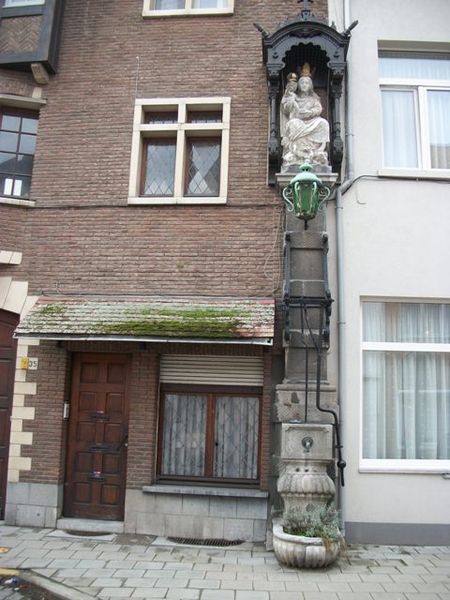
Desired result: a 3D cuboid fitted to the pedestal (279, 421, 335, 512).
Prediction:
[{"bbox_3d":[0.926,1.959,6.319,0.660,1.070,0.500,1,-10,2],"label":"pedestal"}]

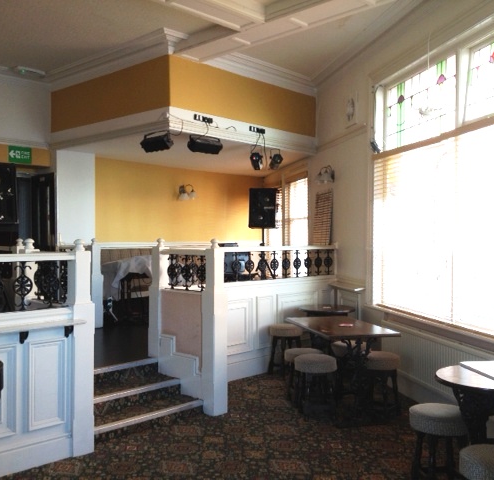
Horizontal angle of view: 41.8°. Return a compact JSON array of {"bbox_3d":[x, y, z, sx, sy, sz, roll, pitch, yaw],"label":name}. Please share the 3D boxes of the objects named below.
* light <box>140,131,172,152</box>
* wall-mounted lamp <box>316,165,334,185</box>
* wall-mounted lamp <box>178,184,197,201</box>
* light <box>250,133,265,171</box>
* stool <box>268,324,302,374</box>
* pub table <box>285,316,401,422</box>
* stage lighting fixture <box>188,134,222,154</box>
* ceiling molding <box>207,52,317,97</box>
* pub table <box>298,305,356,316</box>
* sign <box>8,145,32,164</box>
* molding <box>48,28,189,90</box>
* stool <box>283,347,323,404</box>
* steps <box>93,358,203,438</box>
[{"bbox_3d":[-1.046,-1.140,7.543,0.430,0.190,0.160,0,-28,43],"label":"light"},{"bbox_3d":[1.037,-0.848,8.472,0.200,0.250,0.330,0,0,-11],"label":"wall-mounted lamp"},{"bbox_3d":[-0.993,-0.791,10.781,0.200,0.255,0.320,0,0,42],"label":"wall-mounted lamp"},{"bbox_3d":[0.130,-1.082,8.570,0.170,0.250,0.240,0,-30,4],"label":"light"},{"bbox_3d":[0.443,1.258,7.276,0.375,0.520,0.375,0,0,0],"label":"stool"},{"bbox_3d":[0.846,1.156,5.905,0.665,0.740,1.200,0,0,-12],"label":"pub table"},{"bbox_3d":[-0.484,-1.122,7.645,0.170,0.200,0.420,-26,-17,39],"label":"stage lighting fixture"},{"bbox_3d":[0.273,-2.152,8.346,0.147,0.198,2.234,0,0,43],"label":"ceiling molding"},{"bbox_3d":[0.892,1.125,7.157,0.640,0.740,0.640,0,0,43],"label":"pub table"},{"bbox_3d":[-2.997,-1.131,8.583,0.020,0.220,0.325,0,0,43],"label":"sign"},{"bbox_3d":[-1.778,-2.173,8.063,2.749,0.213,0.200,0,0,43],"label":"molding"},{"bbox_3d":[0.530,1.284,6.056,0.365,0.480,0.365,0,0,0],"label":"stool"},{"bbox_3d":[-1.018,1.293,5.333,0.713,0.397,1.227,0,0,43],"label":"steps"}]

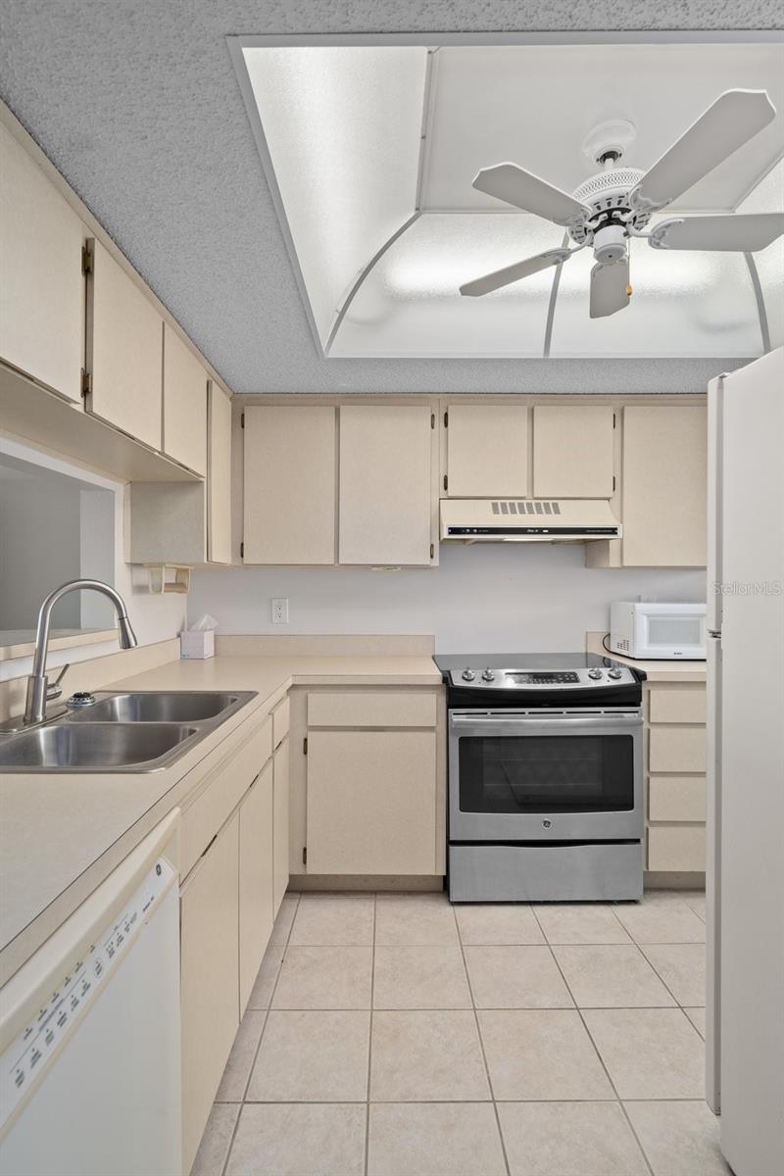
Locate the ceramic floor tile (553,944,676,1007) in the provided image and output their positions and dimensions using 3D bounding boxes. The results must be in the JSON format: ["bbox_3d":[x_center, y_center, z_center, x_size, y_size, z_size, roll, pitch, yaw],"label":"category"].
[{"bbox_3d":[0.704,1.253,1.795,0.302,0.010,0.294,0,0,0],"label":"ceramic floor tile"}]

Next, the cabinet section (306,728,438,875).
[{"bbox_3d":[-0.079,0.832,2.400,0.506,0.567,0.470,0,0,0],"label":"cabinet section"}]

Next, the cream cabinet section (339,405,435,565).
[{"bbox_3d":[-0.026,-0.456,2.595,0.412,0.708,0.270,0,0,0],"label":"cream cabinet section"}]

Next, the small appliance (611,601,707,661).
[{"bbox_3d":[1.315,0.202,2.650,0.450,0.260,0.320,0,0,0],"label":"small appliance"}]

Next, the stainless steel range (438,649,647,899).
[{"bbox_3d":[0.600,0.797,2.460,0.785,0.920,0.670,0,0,0],"label":"stainless steel range"}]

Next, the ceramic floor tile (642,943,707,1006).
[{"bbox_3d":[1.009,1.253,1.797,0.302,0.010,0.294,0,0,0],"label":"ceramic floor tile"}]

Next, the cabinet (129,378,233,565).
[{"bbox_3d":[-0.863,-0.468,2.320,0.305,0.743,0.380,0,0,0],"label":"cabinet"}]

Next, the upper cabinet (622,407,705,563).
[{"bbox_3d":[1.220,-0.460,2.640,0.450,0.740,0.320,0,0,0],"label":"upper cabinet"}]

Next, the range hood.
[{"bbox_3d":[0.600,-0.300,2.580,0.760,0.185,0.440,0,0,0],"label":"range hood"}]

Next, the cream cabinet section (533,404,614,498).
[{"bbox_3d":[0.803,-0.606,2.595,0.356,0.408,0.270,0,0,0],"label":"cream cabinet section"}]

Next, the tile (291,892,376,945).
[{"bbox_3d":[-0.215,1.263,2.099,0.303,0.010,0.295,0,0,0],"label":"tile"}]

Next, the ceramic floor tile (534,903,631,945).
[{"bbox_3d":[0.702,1.252,2.088,0.302,0.010,0.294,0,0,0],"label":"ceramic floor tile"}]

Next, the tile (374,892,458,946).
[{"bbox_3d":[0.092,1.263,2.101,0.303,0.010,0.295,0,0,0],"label":"tile"}]

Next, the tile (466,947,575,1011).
[{"bbox_3d":[0.402,1.263,1.807,0.303,0.010,0.295,0,0,0],"label":"tile"}]

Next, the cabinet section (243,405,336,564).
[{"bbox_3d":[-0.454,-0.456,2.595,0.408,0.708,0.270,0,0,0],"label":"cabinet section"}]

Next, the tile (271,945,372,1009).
[{"bbox_3d":[-0.211,1.253,1.788,0.302,0.010,0.294,0,0,0],"label":"tile"}]

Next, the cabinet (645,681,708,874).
[{"bbox_3d":[1.215,0.762,2.530,0.420,0.775,0.600,0,0,0],"label":"cabinet"}]

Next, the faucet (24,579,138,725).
[{"bbox_3d":[-0.805,0.160,1.455,0.255,0.362,0.085,0,0,-14],"label":"faucet"}]

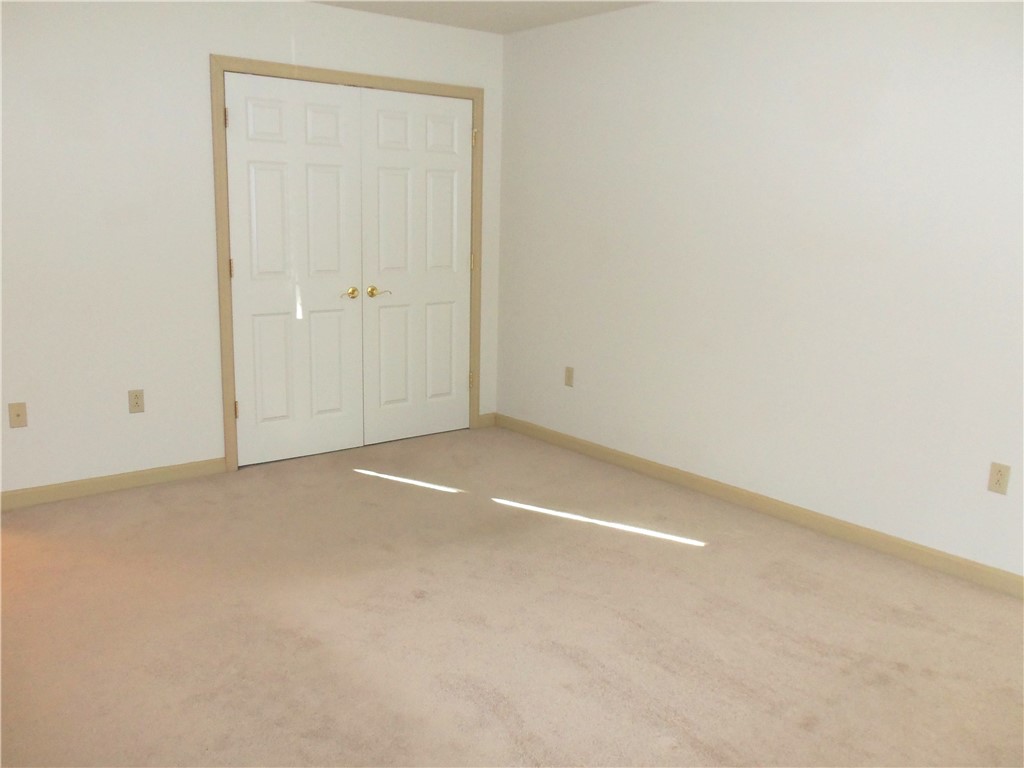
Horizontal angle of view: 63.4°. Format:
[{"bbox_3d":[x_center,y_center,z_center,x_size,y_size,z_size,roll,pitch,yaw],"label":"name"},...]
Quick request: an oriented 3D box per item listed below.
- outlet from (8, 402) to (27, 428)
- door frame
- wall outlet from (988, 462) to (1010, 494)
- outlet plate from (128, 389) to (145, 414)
[{"bbox_3d":[-2.229,0.143,3.740,0.070,0.115,0.008,-8,15,-38],"label":"outlet"},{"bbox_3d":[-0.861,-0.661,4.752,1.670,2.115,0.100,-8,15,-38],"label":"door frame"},{"bbox_3d":[1.837,0.360,3.126,0.008,0.115,0.070,-8,15,-38],"label":"wall outlet"},{"bbox_3d":[-1.835,0.087,4.056,0.070,0.115,0.008,-8,15,-38],"label":"outlet plate"}]

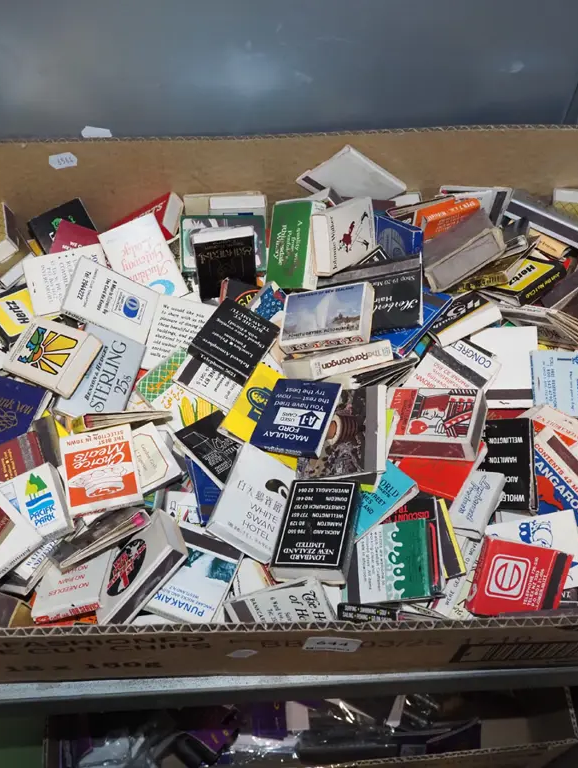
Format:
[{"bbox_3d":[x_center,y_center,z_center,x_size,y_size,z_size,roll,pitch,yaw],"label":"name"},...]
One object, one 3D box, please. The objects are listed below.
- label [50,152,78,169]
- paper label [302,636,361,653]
[{"bbox_3d":[-0.155,-0.153,0.650,0.020,0.013,0.001,-8,55,8],"label":"label"},{"bbox_3d":[0.021,0.128,0.462,0.027,0.017,0.001,7,55,-12],"label":"paper label"}]

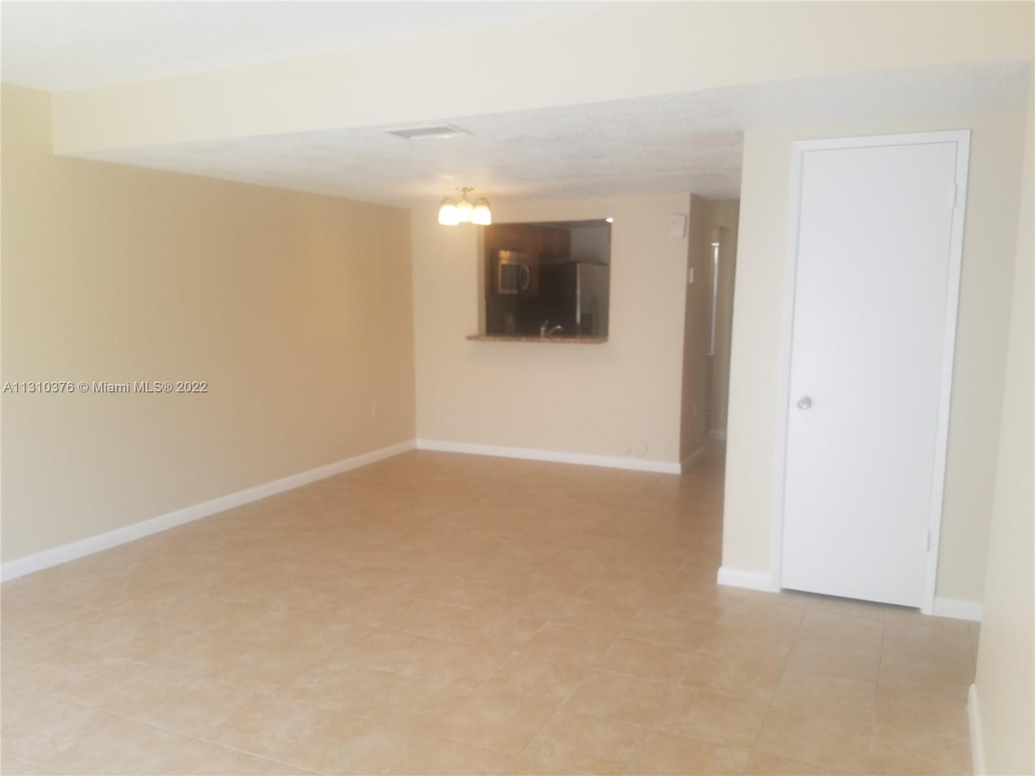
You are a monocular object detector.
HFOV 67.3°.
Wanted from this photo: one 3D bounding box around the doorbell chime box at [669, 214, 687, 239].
[{"bbox_3d":[1.214,-1.231,5.920,0.132,0.182,0.055,4,8,25],"label":"doorbell chime box"}]

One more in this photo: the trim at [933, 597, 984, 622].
[{"bbox_3d":[1.938,0.972,3.431,0.190,0.095,0.018,4,8,26],"label":"trim"}]

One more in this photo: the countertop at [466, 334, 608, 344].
[{"bbox_3d":[0.179,-0.413,6.505,1.195,0.042,0.340,4,8,26],"label":"countertop"}]

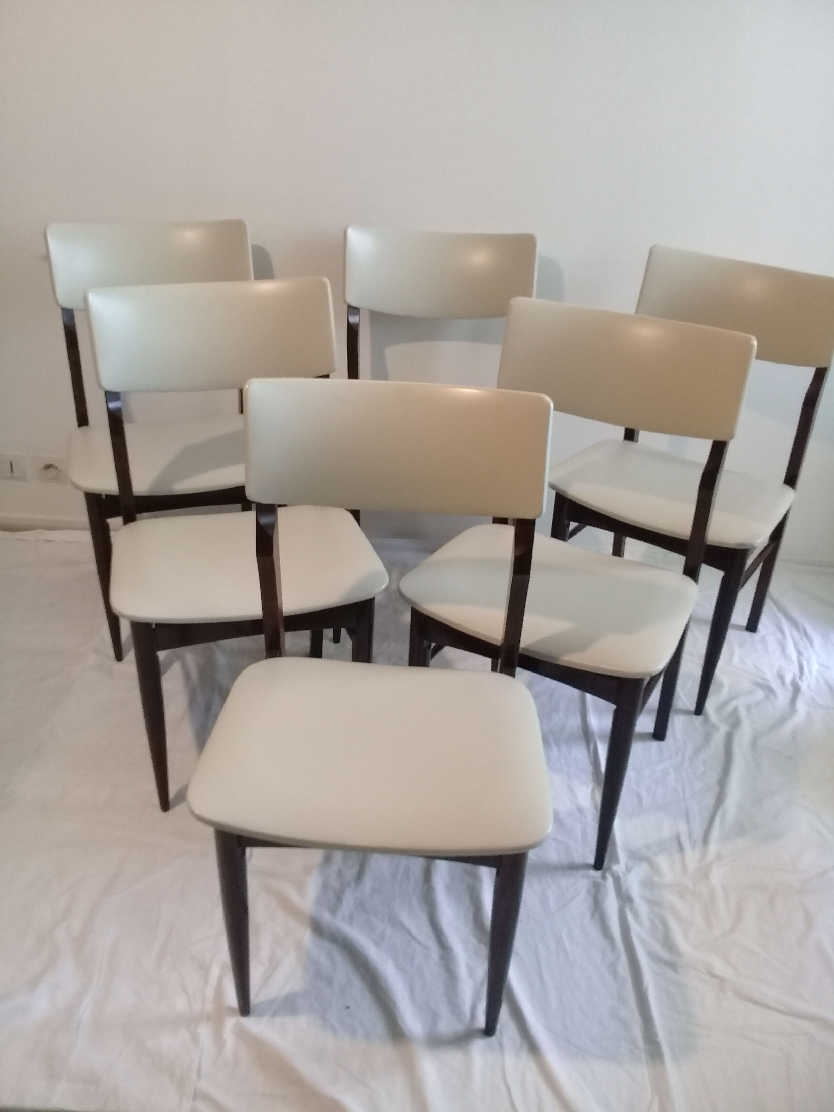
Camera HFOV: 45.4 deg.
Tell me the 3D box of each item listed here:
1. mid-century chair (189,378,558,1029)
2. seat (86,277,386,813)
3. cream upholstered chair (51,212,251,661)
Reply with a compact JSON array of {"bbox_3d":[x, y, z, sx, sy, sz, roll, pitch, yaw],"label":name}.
[{"bbox_3d":[-0.046,0.225,1.335,0.423,0.823,0.487,3,31,1],"label":"mid-century chair"},{"bbox_3d":[-0.304,-0.011,1.714,0.423,0.823,0.487,-6,32,-15],"label":"seat"},{"bbox_3d":[-0.525,-0.255,2.163,0.440,0.853,0.472,-8,32,-16],"label":"cream upholstered chair"}]

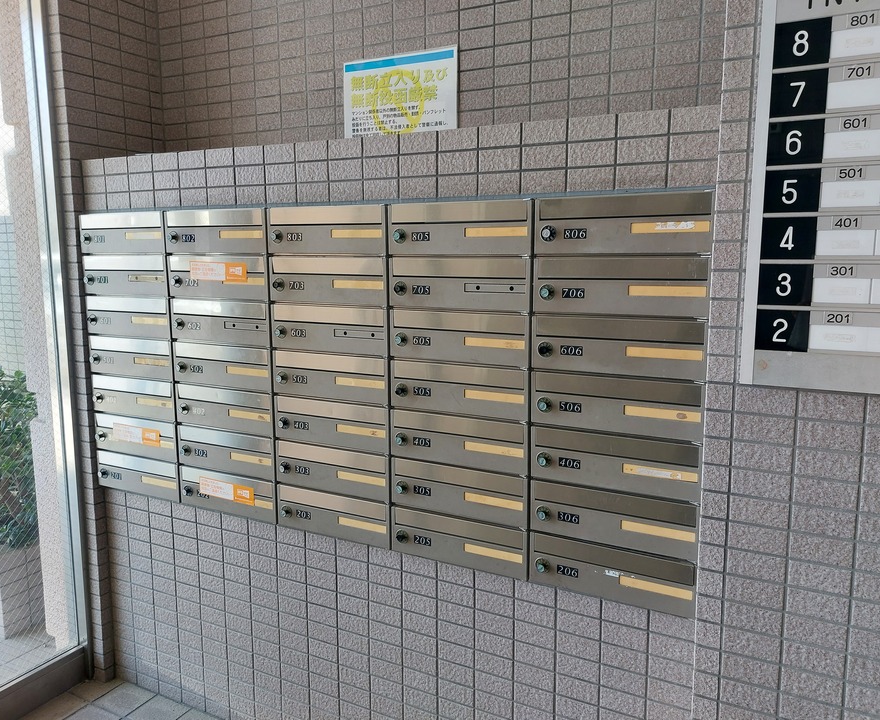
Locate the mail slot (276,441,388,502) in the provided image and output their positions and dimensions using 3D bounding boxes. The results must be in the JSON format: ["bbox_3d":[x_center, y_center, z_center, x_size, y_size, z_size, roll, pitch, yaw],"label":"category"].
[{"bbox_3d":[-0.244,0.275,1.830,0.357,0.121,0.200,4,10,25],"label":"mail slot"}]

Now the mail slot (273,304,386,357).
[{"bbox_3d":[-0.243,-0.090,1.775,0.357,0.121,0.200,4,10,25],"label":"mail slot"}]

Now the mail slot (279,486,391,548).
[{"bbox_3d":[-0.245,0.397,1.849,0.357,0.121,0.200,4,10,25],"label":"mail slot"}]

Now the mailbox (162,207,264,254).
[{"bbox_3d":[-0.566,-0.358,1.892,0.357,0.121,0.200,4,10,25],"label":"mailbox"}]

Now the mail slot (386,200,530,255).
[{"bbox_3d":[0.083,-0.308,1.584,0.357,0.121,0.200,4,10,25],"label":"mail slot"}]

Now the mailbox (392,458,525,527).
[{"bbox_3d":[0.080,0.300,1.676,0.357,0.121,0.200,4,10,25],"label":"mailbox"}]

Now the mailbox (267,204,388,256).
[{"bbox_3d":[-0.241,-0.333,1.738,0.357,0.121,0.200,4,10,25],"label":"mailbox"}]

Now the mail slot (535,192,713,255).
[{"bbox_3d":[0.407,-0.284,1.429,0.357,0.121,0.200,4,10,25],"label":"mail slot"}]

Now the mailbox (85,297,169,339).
[{"bbox_3d":[-0.891,-0.140,2.083,0.357,0.121,0.200,4,10,25],"label":"mailbox"}]

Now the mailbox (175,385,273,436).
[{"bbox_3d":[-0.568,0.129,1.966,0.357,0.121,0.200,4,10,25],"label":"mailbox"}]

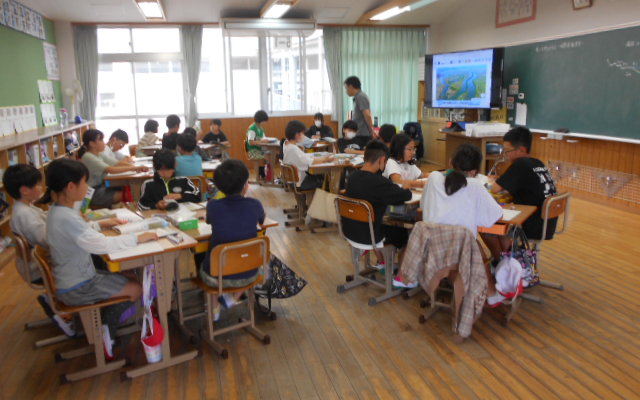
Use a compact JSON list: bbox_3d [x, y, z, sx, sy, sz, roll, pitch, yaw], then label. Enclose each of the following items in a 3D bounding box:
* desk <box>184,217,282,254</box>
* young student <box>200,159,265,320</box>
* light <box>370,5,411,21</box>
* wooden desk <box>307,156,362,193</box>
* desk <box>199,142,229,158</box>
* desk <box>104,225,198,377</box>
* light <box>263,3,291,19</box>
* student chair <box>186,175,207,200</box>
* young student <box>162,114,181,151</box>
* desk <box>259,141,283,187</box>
[{"bbox_3d":[-0.625,0.456,3.015,0.630,0.620,0.430,-10,15,-34],"label":"desk"},{"bbox_3d":[-0.530,0.275,2.891,0.410,1.073,0.570,-9,15,-31],"label":"young student"},{"bbox_3d":[1.121,-3.023,7.640,0.270,0.100,1.250,-4,13,-14],"label":"light"},{"bbox_3d":[0.042,-0.074,5.240,0.430,0.665,0.630,-4,13,-14],"label":"wooden desk"},{"bbox_3d":[-1.651,-0.483,7.290,0.620,0.660,0.450,-2,13,-5],"label":"desk"},{"bbox_3d":[-1.001,0.520,2.768,0.440,0.645,0.650,-9,15,-32],"label":"desk"},{"bbox_3d":[-0.682,-2.924,7.348,0.270,0.100,1.250,-4,13,-14],"label":"light"},{"bbox_3d":[-1.291,0.046,4.820,0.370,0.660,0.440,-4,13,-14],"label":"student chair"},{"bbox_3d":[-2.090,-0.648,6.961,0.405,1.150,0.511,-1,13,-2],"label":"young student"},{"bbox_3d":[-0.598,-0.571,7.616,0.433,0.665,0.625,7,15,32],"label":"desk"}]

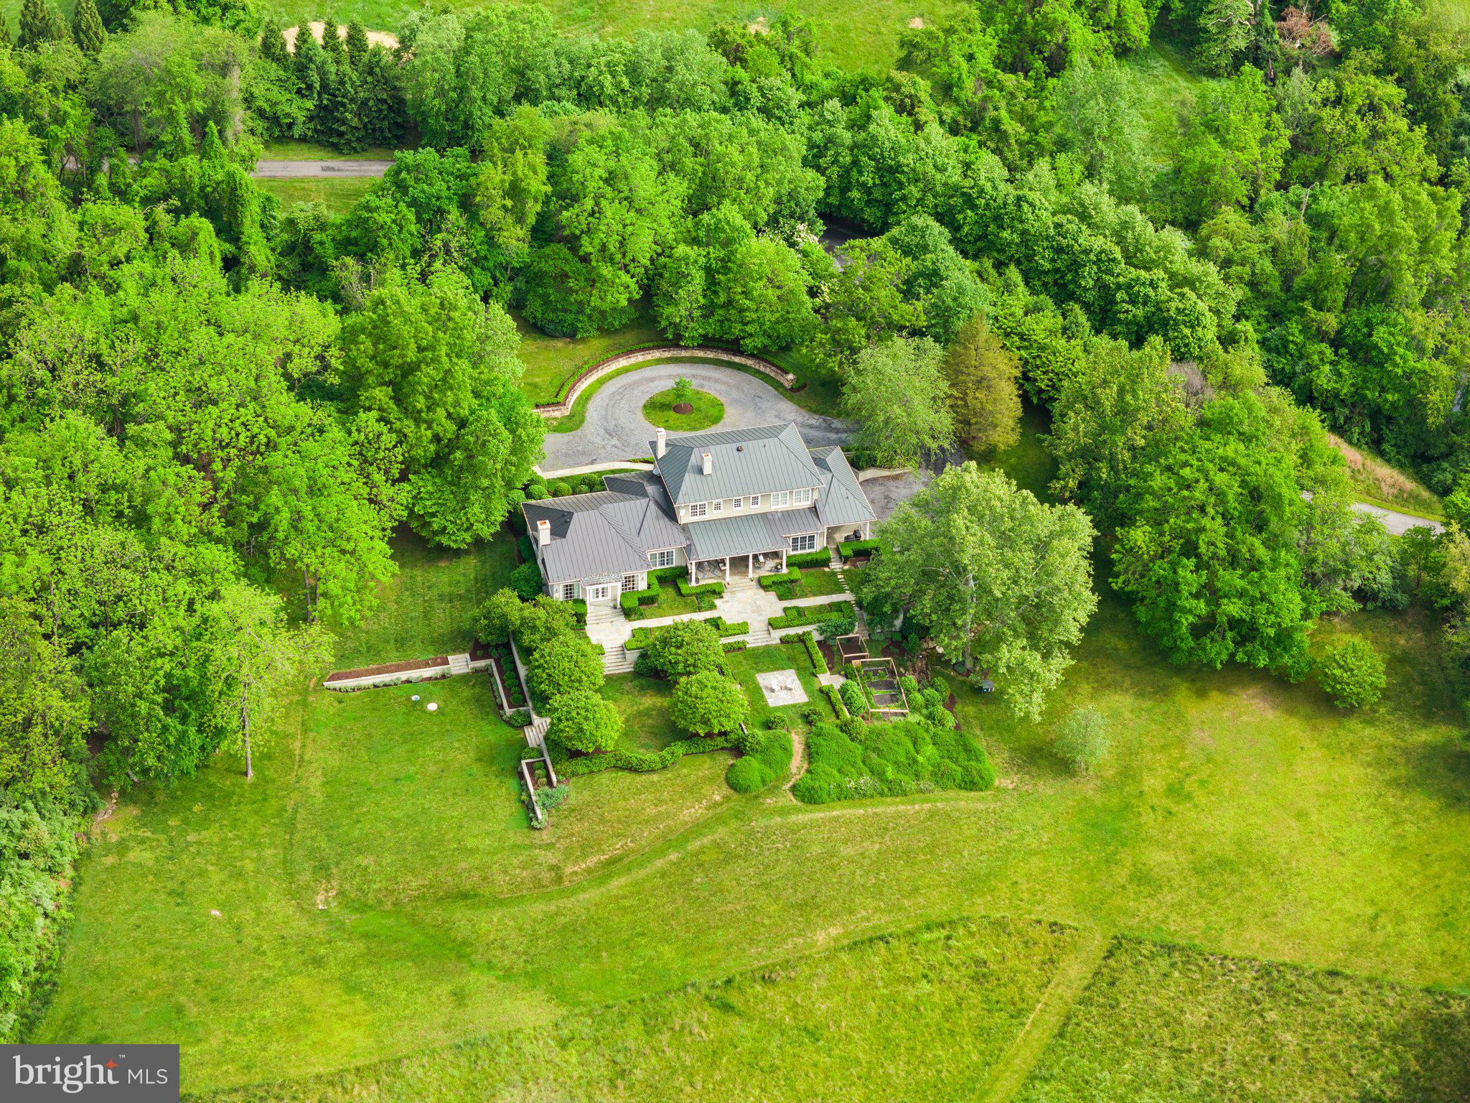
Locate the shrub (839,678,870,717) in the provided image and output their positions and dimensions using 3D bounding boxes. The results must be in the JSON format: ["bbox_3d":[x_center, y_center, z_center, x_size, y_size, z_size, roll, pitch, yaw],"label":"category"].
[{"bbox_3d":[9.340,11.310,230.780,2.100,1.600,3.500,-8,35,-12],"label":"shrub"}]

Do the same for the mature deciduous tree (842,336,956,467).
[{"bbox_3d":[14.240,-13.000,257.150,9.700,10.600,9.700,0,34,0],"label":"mature deciduous tree"}]

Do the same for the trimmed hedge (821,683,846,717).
[{"bbox_3d":[7.750,11.550,230.950,0.850,0.800,3.900,-8,35,-12],"label":"trimmed hedge"}]

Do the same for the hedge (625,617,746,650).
[{"bbox_3d":[-4.039,6.795,247.417,10.659,0.533,2.326,-8,36,-12],"label":"hedge"}]

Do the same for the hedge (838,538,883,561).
[{"bbox_3d":[10.600,-0.180,246.840,3.700,0.900,1.900,-8,35,-12],"label":"hedge"}]

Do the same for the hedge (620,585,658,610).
[{"bbox_3d":[-7.670,3.930,240.520,3.000,0.950,2.000,-8,35,-12],"label":"hedge"}]

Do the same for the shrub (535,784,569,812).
[{"bbox_3d":[-13.800,18.470,223.740,2.500,0.950,2.200,-8,35,-12],"label":"shrub"}]

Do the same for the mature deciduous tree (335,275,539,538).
[{"bbox_3d":[-25.203,-12.331,254.325,17.248,24.709,17.248,-8,36,-12],"label":"mature deciduous tree"}]

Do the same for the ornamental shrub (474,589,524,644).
[{"bbox_3d":[-19.625,5.396,247.190,4.360,4.845,4.360,-8,36,-12],"label":"ornamental shrub"}]

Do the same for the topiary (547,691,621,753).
[{"bbox_3d":[-11.566,13.314,228.223,5.765,4.859,5.765,1,35,0],"label":"topiary"}]

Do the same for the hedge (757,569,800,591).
[{"bbox_3d":[3.842,2.394,253.767,3.634,0.736,1.938,-8,36,-12],"label":"hedge"}]

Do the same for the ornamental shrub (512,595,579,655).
[{"bbox_3d":[-15.739,6.210,245.410,5.426,4.845,5.233,1,35,0],"label":"ornamental shrub"}]

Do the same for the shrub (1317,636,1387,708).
[{"bbox_3d":[48.480,9.370,232.650,5.400,5.200,5.400,0,34,0],"label":"shrub"}]

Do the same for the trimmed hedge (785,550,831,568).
[{"bbox_3d":[6.303,0.812,255.854,3.779,0.950,1.211,-8,36,-12],"label":"trimmed hedge"}]

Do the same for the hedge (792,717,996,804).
[{"bbox_3d":[12.220,15.820,226.110,15.500,2.300,8.200,-8,35,-12],"label":"hedge"}]

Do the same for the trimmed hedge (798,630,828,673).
[{"bbox_3d":[6.626,8.619,246.108,0.775,0.659,5.717,-5,35,-8],"label":"trimmed hedge"}]

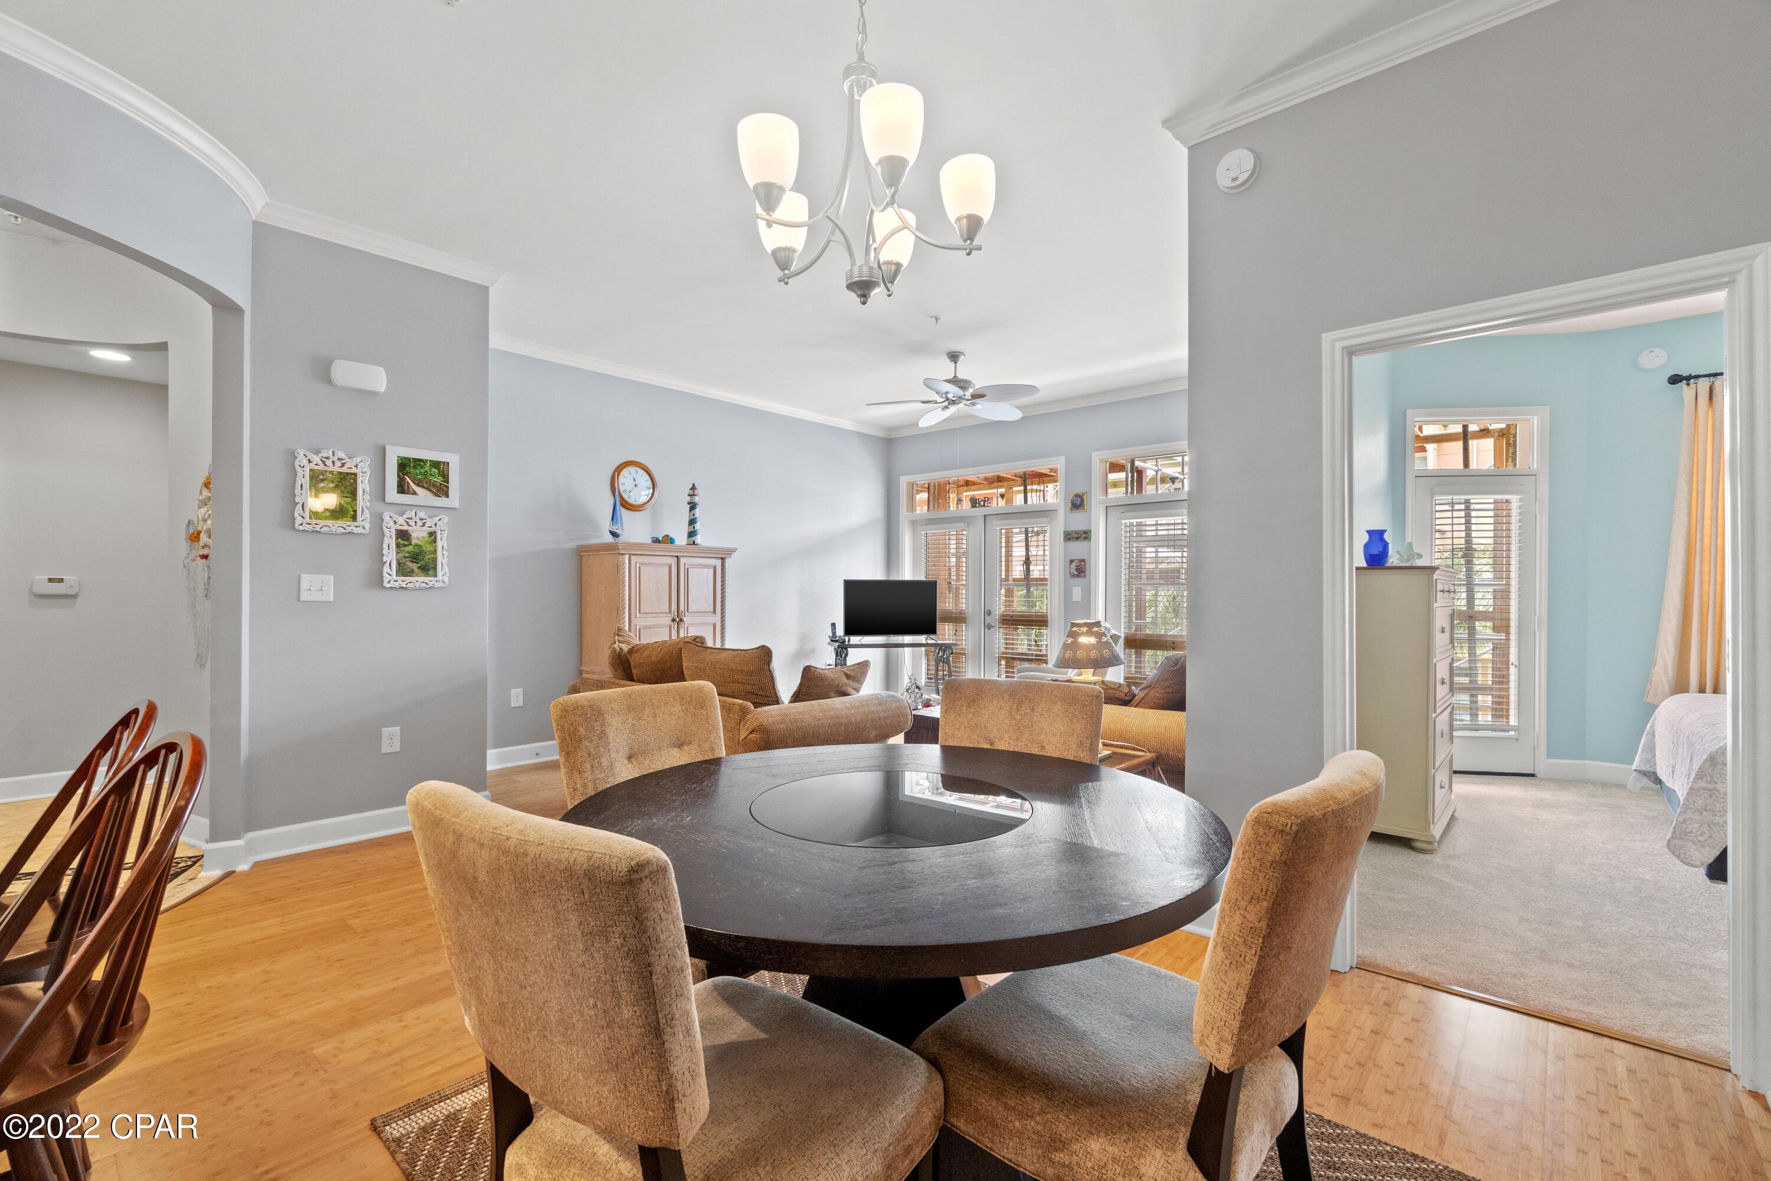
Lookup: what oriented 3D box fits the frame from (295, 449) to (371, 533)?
[{"bbox_3d":[-2.705,-0.475,3.623,0.026,0.400,0.305,0,-1,42],"label":"frame"}]

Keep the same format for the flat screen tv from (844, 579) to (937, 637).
[{"bbox_3d":[0.056,0.174,7.250,0.910,0.550,0.080,0,0,-6],"label":"flat screen tv"}]

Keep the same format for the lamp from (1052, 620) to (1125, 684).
[{"bbox_3d":[0.885,0.423,3.200,0.310,0.580,0.310,0,0,0],"label":"lamp"}]

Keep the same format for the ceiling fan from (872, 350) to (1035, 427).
[{"bbox_3d":[0.521,-1.560,5.519,1.330,0.430,1.330,0,0,0],"label":"ceiling fan"}]

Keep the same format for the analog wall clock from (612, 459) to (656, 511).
[{"bbox_3d":[-2.036,-0.853,6.011,0.050,0.395,0.395,0,-1,42],"label":"analog wall clock"}]

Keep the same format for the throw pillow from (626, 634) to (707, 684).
[{"bbox_3d":[-1.353,0.493,4.577,0.580,0.470,0.200,0,-1,43],"label":"throw pillow"}]

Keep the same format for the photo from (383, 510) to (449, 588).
[{"bbox_3d":[-2.462,-0.213,3.882,0.025,0.397,0.297,0,-1,43],"label":"photo"}]

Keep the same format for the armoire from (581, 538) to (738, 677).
[{"bbox_3d":[-1.786,0.467,5.835,0.560,1.610,1.010,0,-1,43],"label":"armoire"}]

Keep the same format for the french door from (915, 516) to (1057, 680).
[{"bbox_3d":[0.961,0.267,7.607,1.800,2.040,0.080,0,-1,42],"label":"french door"}]

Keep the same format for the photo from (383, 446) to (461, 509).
[{"bbox_3d":[-2.441,-0.595,3.908,0.025,0.296,0.348,0,-1,43],"label":"photo"}]

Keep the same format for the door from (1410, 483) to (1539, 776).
[{"bbox_3d":[4.130,0.237,5.172,0.810,2.062,0.050,0,0,6],"label":"door"}]

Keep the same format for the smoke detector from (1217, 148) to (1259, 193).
[{"bbox_3d":[1.291,-1.555,2.724,0.152,0.152,0.040,0,-1,42],"label":"smoke detector"}]

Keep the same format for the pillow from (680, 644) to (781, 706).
[{"bbox_3d":[-0.833,0.529,4.076,0.620,0.470,0.190,0,13,42],"label":"pillow"}]

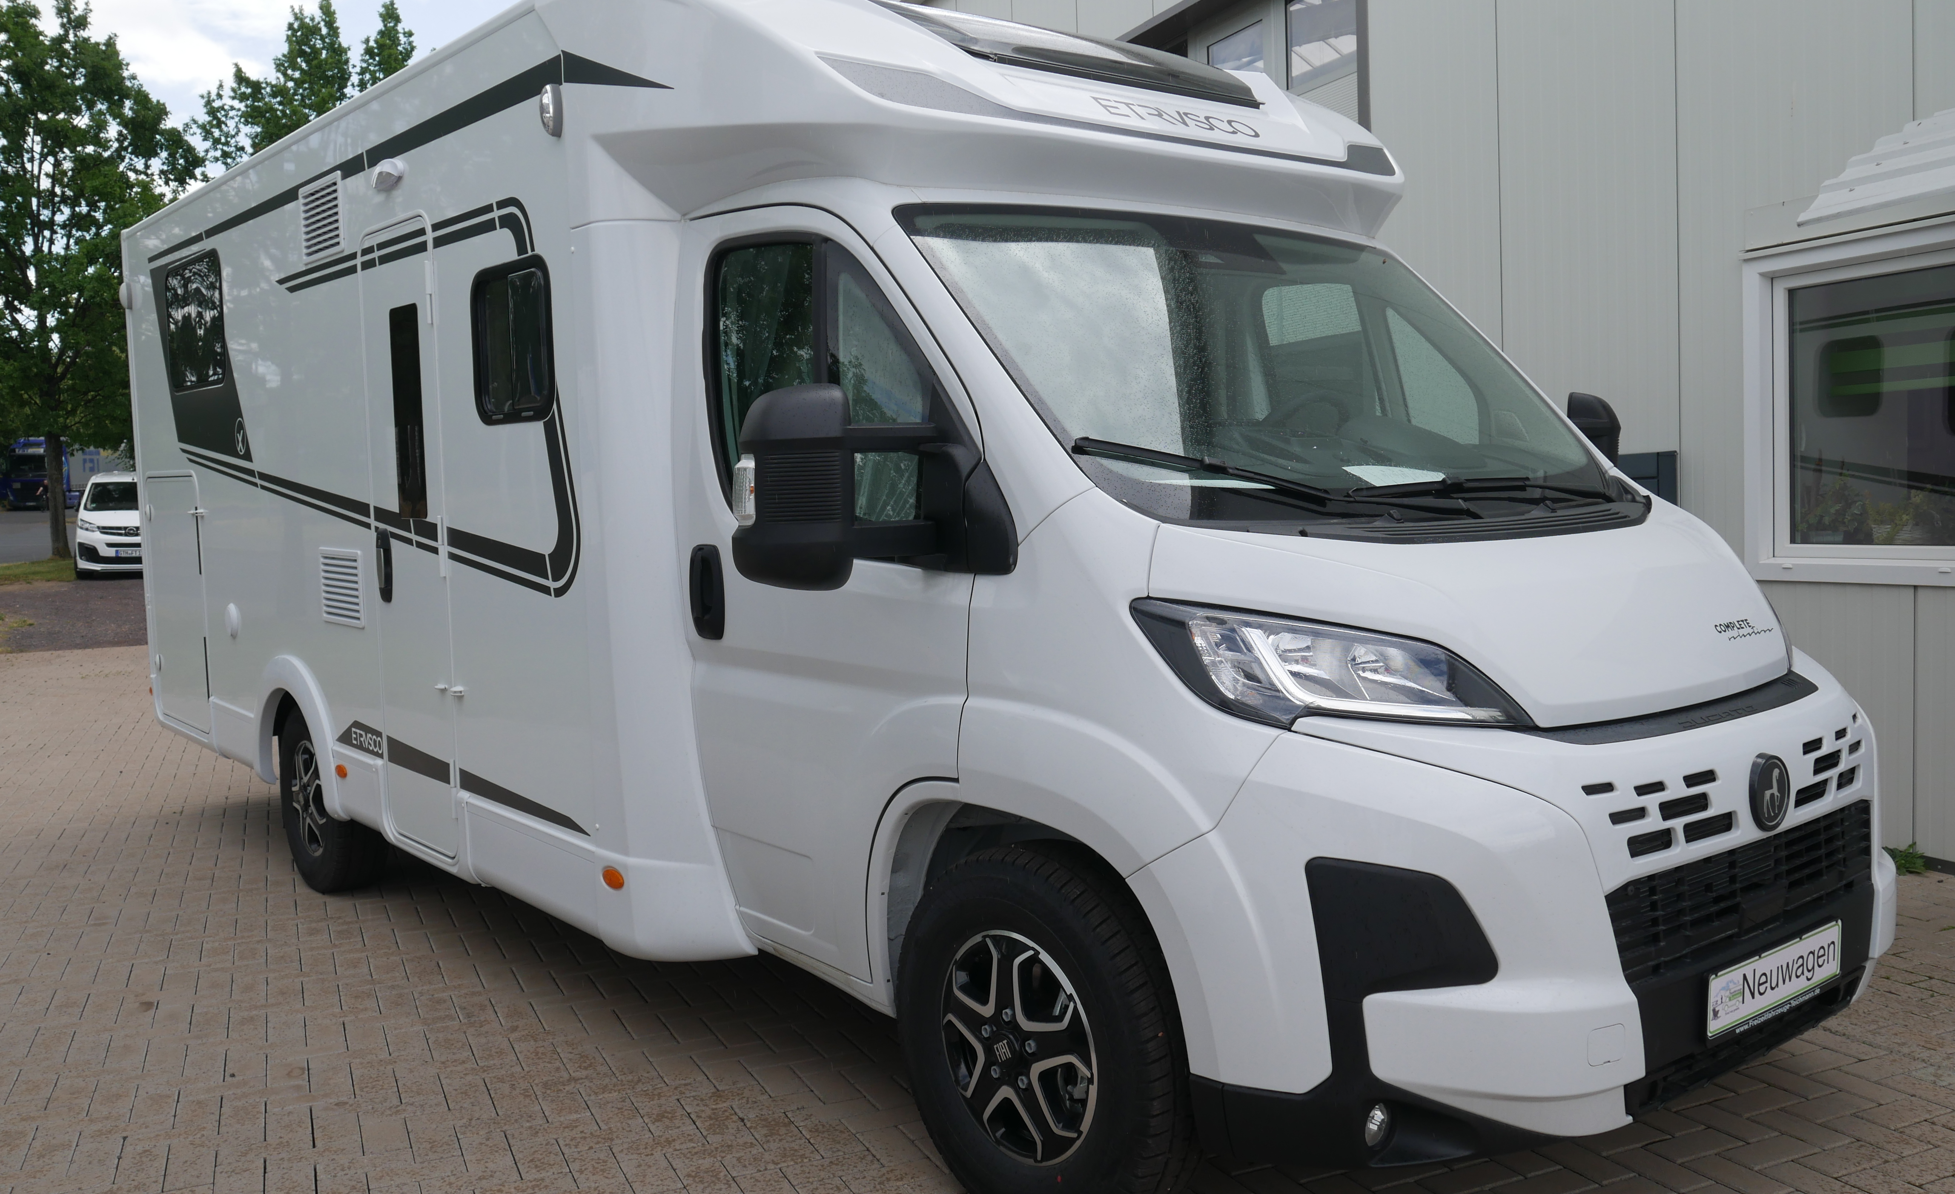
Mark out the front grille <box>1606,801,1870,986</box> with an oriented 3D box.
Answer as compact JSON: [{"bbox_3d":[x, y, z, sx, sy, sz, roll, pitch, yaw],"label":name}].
[{"bbox_3d":[1.418,0.530,2.905,1.020,0.180,0.080,-5,6,-39],"label":"front grille"}]

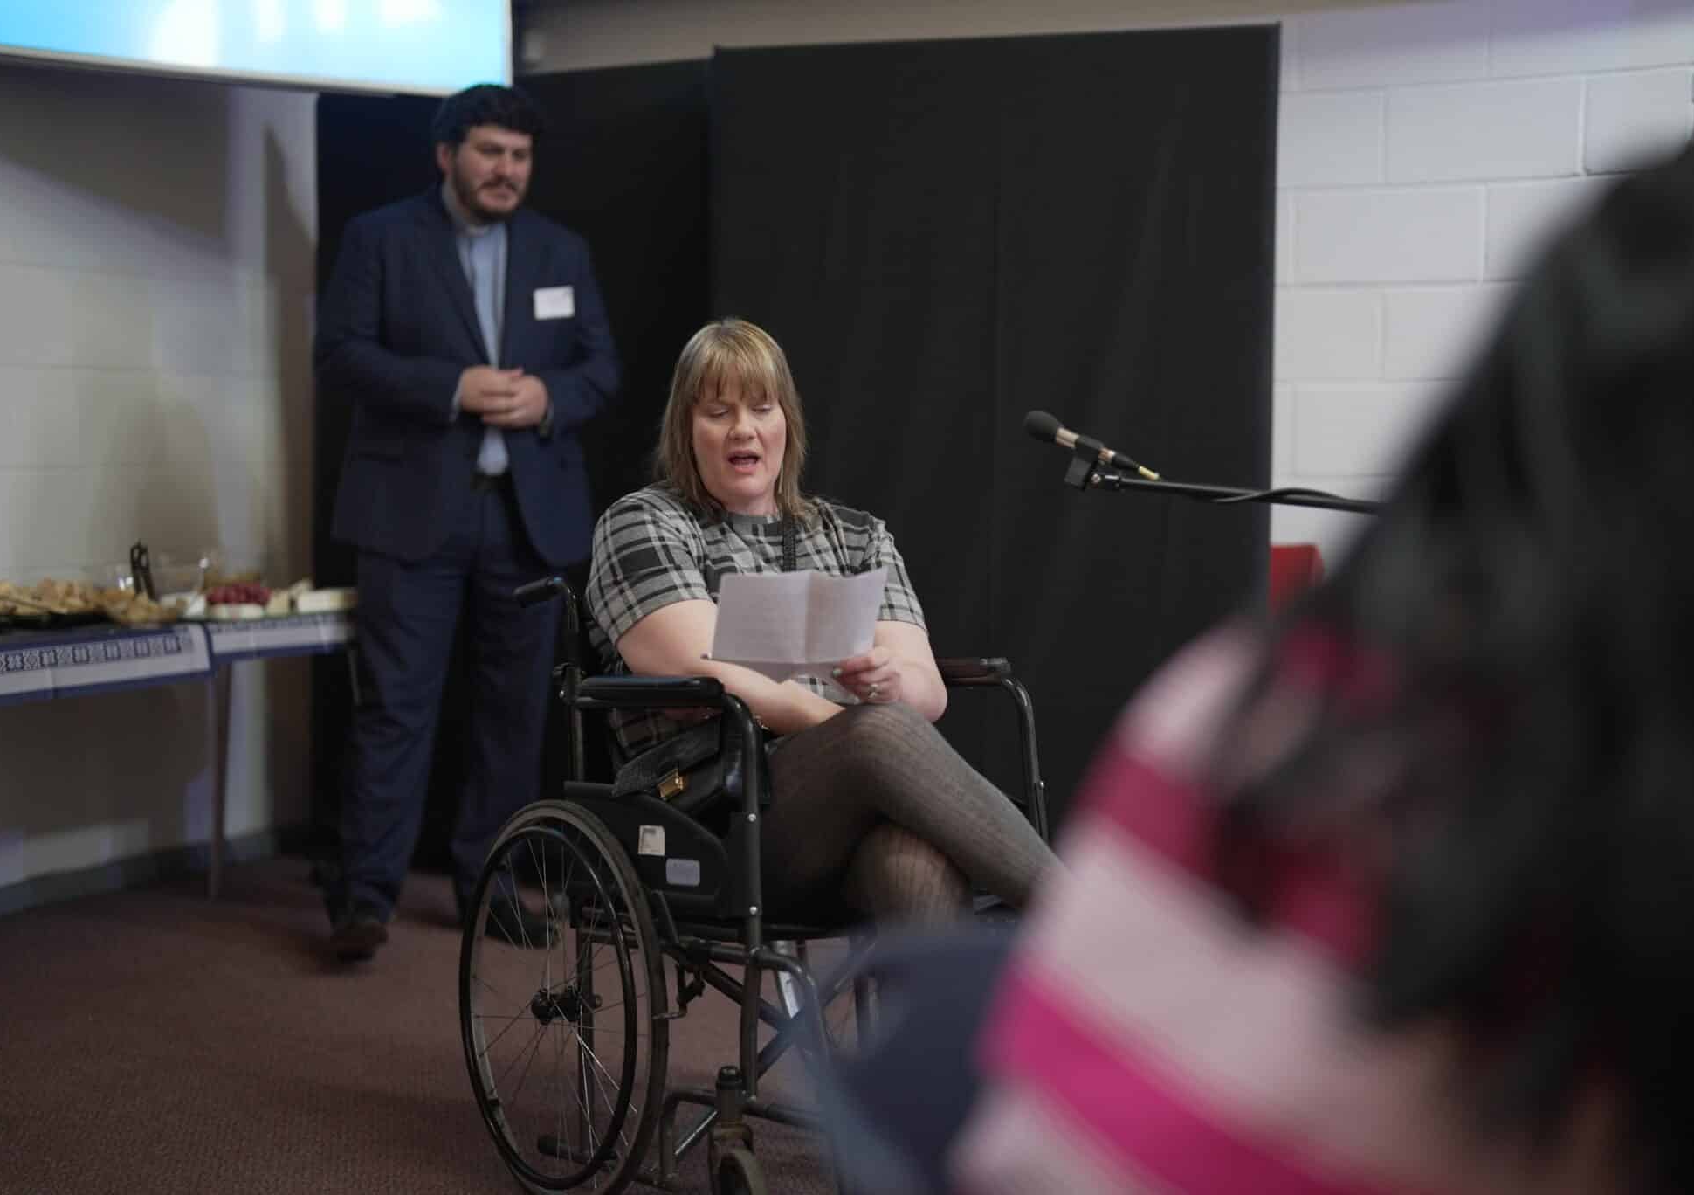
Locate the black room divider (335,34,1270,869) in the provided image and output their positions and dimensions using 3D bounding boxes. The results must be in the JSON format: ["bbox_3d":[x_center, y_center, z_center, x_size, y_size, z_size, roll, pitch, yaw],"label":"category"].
[{"bbox_3d":[-0.287,-0.251,5.628,2.528,1.925,0.272,3,4,28],"label":"black room divider"}]

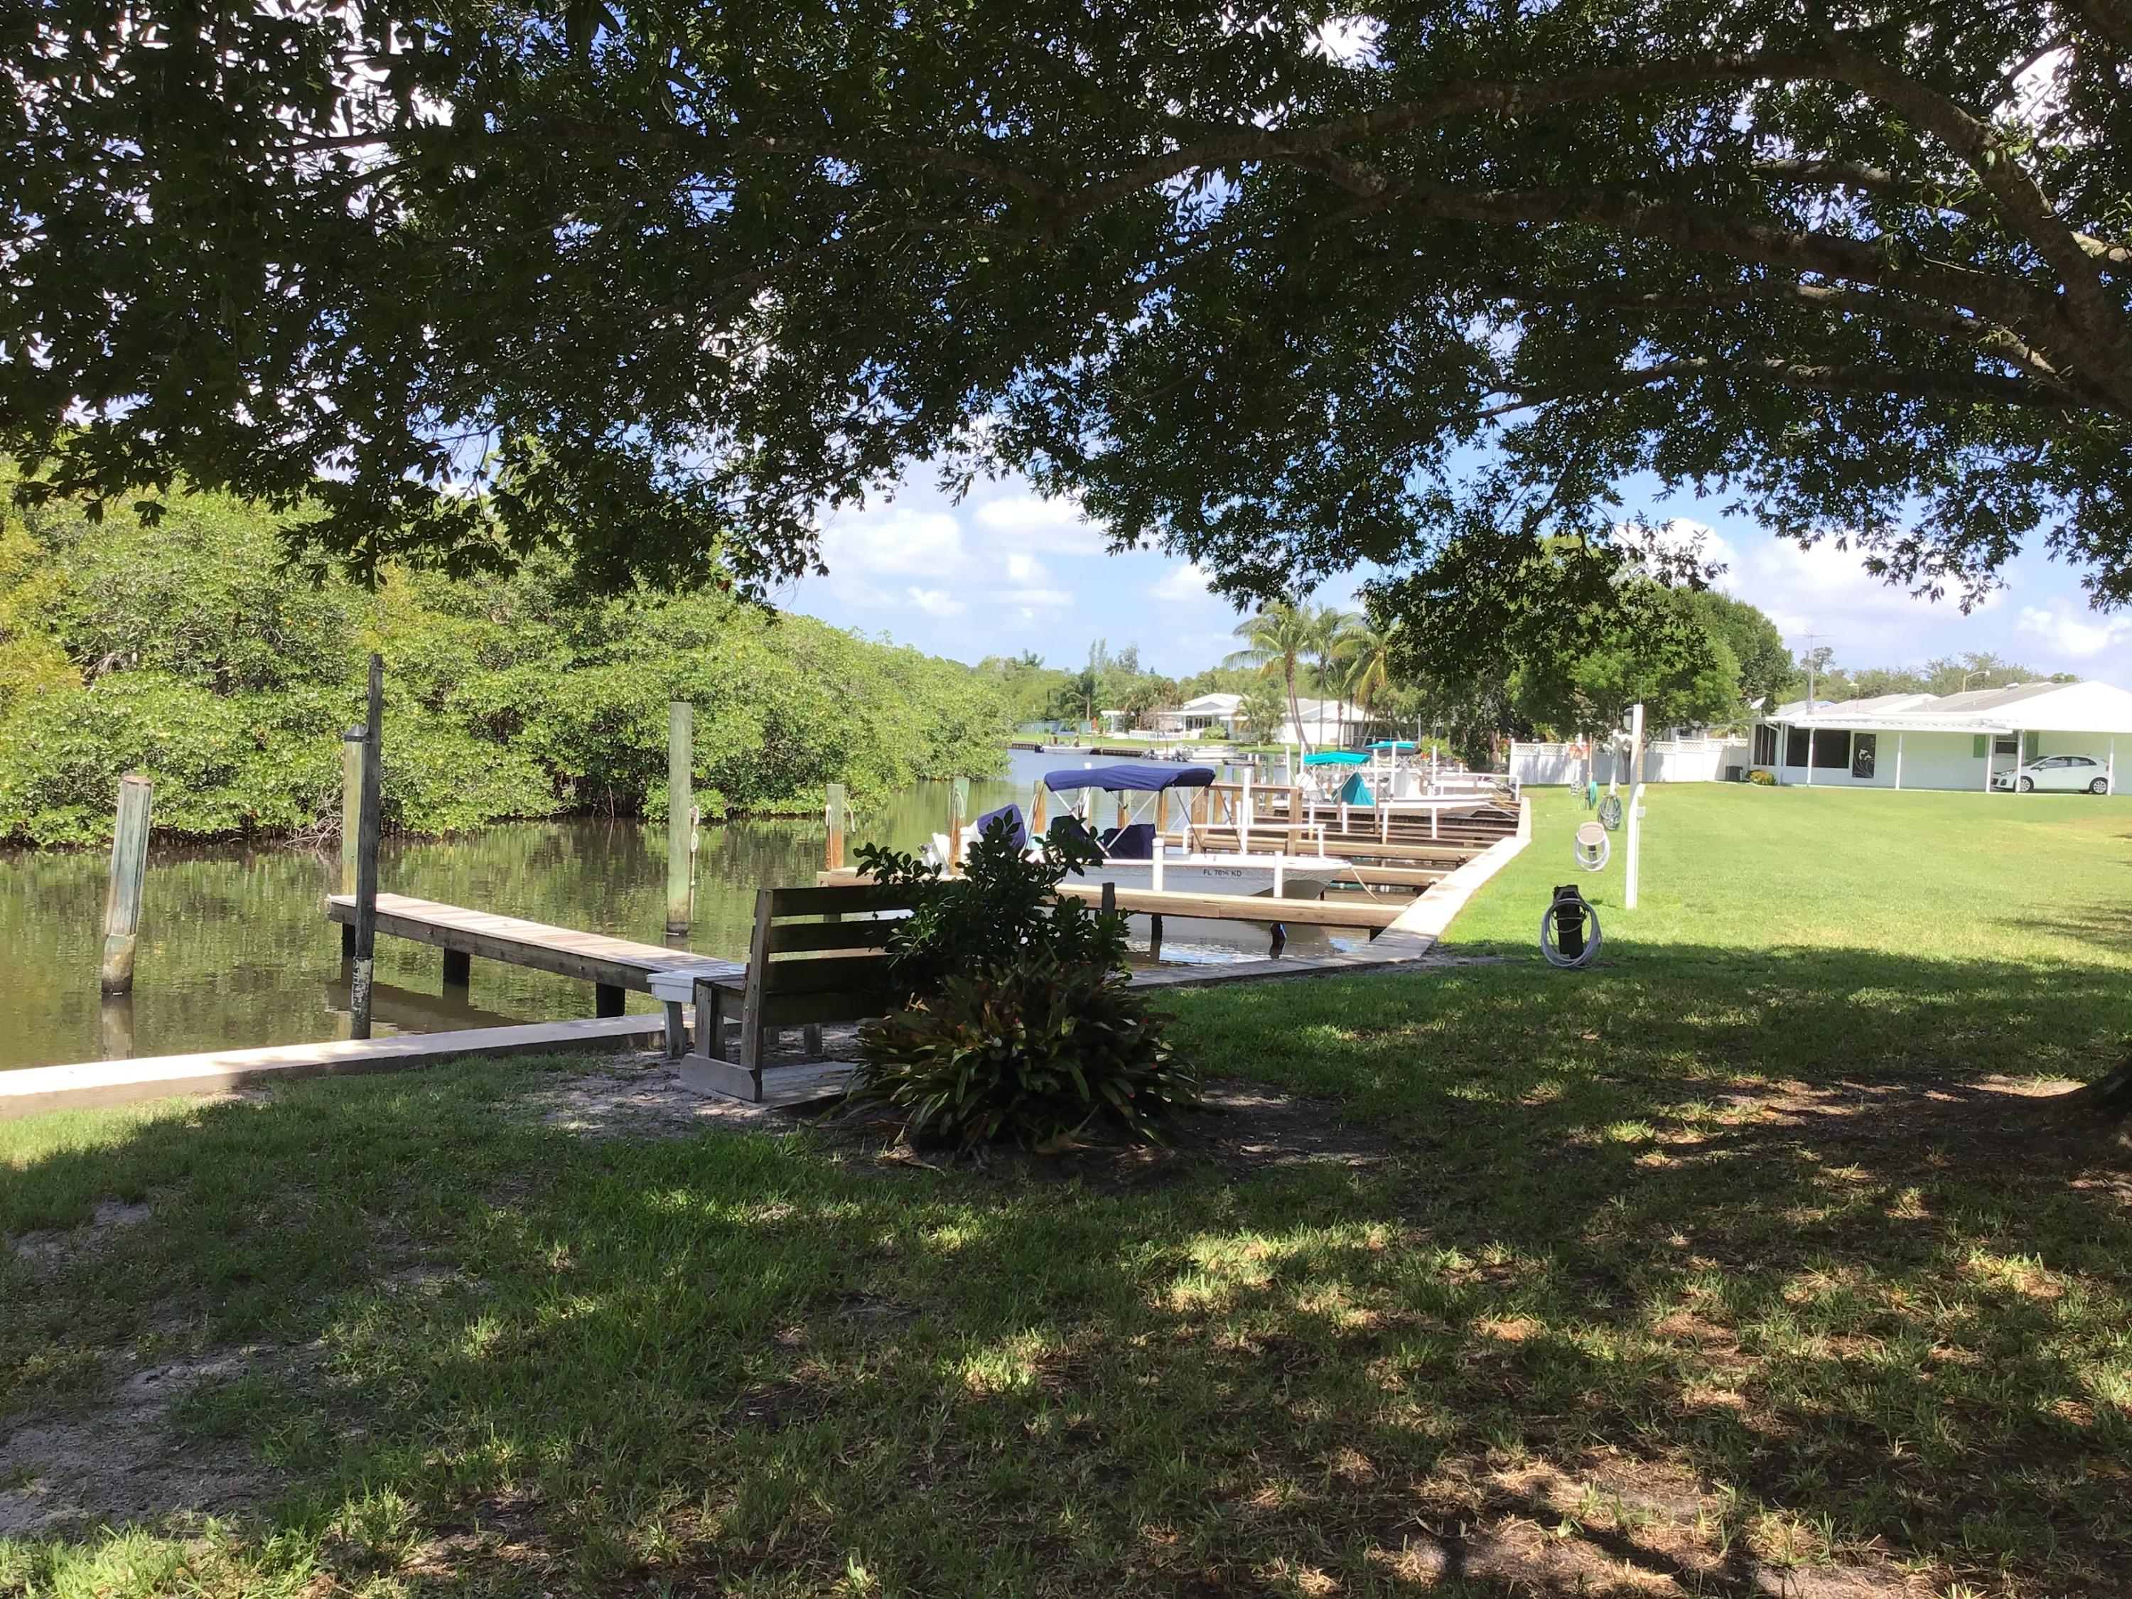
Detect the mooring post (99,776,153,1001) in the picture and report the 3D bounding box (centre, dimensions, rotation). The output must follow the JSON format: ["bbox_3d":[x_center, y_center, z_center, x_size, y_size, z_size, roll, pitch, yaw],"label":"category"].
[{"bbox_3d":[-6.494,0.590,13.251,0.205,1.497,0.205,4,2,0],"label":"mooring post"}]

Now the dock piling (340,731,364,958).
[{"bbox_3d":[-5.770,0.341,15.494,0.195,1.857,0.195,0,2,0],"label":"dock piling"}]

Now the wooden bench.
[{"bbox_3d":[-0.980,0.800,8.505,1.220,0.870,0.600,0,3,-41],"label":"wooden bench"}]

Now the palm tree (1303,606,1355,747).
[{"bbox_3d":[21.567,-9.871,155.000,5.000,11.223,5.000,2,2,0],"label":"palm tree"}]

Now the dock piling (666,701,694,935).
[{"bbox_3d":[-3.588,0.168,17.780,0.200,2.148,0.200,1,2,0],"label":"dock piling"}]

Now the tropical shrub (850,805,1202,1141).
[{"bbox_3d":[-0.160,0.677,7.798,1.400,1.220,1.300,2,2,0],"label":"tropical shrub"}]

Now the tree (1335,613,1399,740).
[{"bbox_3d":[23.434,-9.361,148.000,5.000,9.812,5.000,2,2,0],"label":"tree"}]

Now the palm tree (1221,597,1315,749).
[{"bbox_3d":[14.106,-8.493,132.000,6.400,10.306,6.400,2,2,0],"label":"palm tree"}]

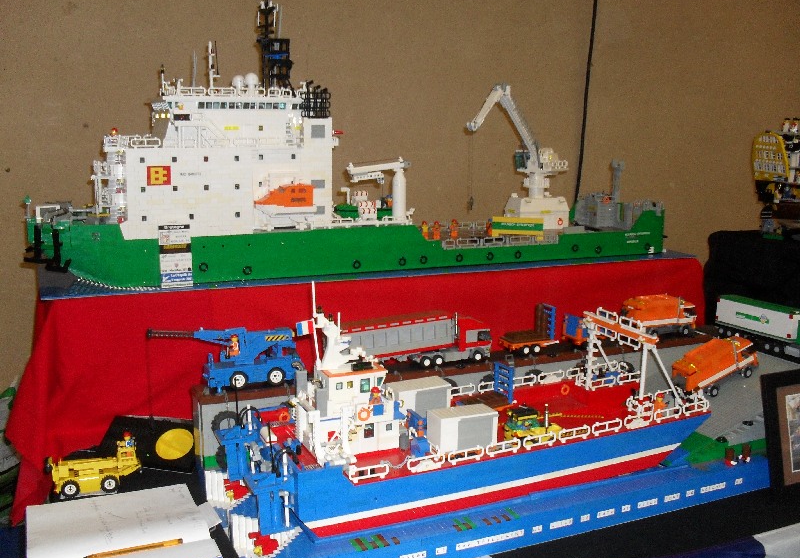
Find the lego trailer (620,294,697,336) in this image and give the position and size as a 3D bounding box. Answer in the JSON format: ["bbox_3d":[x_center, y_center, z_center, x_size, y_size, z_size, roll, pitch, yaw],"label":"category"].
[{"bbox_3d":[0.550,0.076,1.736,0.181,0.092,0.057,-3,12,-20],"label":"lego trailer"}]

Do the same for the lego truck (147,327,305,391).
[{"bbox_3d":[-0.284,0.129,1.342,0.260,0.101,0.058,-4,12,-22],"label":"lego truck"}]

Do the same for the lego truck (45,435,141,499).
[{"bbox_3d":[-0.509,0.305,1.345,0.156,0.092,0.062,-4,12,-23],"label":"lego truck"}]

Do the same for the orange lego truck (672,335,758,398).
[{"bbox_3d":[0.609,0.169,1.577,0.181,0.093,0.057,-19,17,-19],"label":"orange lego truck"}]

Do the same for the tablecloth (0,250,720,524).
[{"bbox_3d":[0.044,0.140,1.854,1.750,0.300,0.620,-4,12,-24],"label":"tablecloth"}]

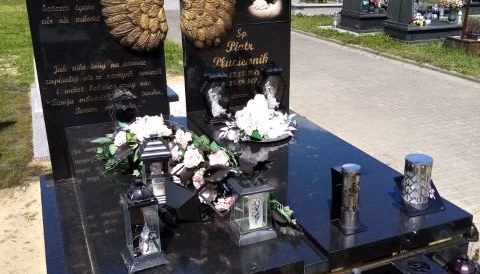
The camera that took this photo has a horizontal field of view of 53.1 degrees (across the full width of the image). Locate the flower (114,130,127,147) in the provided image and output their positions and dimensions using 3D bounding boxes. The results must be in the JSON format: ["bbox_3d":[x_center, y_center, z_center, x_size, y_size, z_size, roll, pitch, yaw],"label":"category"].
[{"bbox_3d":[-0.647,0.011,2.604,0.069,0.084,0.069,-6,21,-14],"label":"flower"}]

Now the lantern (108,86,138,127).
[{"bbox_3d":[-0.730,-0.184,2.988,0.158,0.277,0.144,-8,22,-21],"label":"lantern"}]

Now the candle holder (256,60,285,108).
[{"bbox_3d":[0.233,-0.345,3.397,0.172,0.365,0.165,-9,22,-21],"label":"candle holder"}]

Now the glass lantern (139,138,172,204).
[{"bbox_3d":[-0.373,0.139,2.093,0.130,0.300,0.130,-6,21,-15],"label":"glass lantern"}]

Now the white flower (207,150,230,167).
[{"bbox_3d":[-0.099,0.104,2.324,0.106,0.072,0.096,-1,21,-2],"label":"white flower"}]

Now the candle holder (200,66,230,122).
[{"bbox_3d":[-0.161,-0.292,3.265,0.172,0.365,0.165,-9,22,-21],"label":"candle holder"}]

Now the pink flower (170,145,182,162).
[{"bbox_3d":[-0.317,0.081,2.366,0.069,0.072,0.062,-3,21,-8],"label":"pink flower"}]

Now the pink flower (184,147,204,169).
[{"bbox_3d":[-0.234,0.108,2.418,0.101,0.089,0.094,-2,20,-6],"label":"pink flower"}]

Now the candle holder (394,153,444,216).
[{"bbox_3d":[0.754,0.196,2.018,0.177,0.217,0.158,-9,22,-21],"label":"candle holder"}]

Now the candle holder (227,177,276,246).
[{"bbox_3d":[0.041,0.272,1.941,0.166,0.245,0.170,-9,22,-21],"label":"candle holder"}]

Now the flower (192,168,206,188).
[{"bbox_3d":[-0.193,0.198,2.290,0.060,0.080,0.060,-9,22,-21],"label":"flower"}]

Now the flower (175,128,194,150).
[{"bbox_3d":[-0.306,0.008,2.605,0.089,0.094,0.084,-3,20,-7],"label":"flower"}]

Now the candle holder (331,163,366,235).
[{"bbox_3d":[0.458,0.246,1.967,0.110,0.268,0.120,-9,22,-21],"label":"candle holder"}]

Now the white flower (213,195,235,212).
[{"bbox_3d":[-0.064,0.275,1.990,0.083,0.065,0.074,-1,21,-2],"label":"white flower"}]

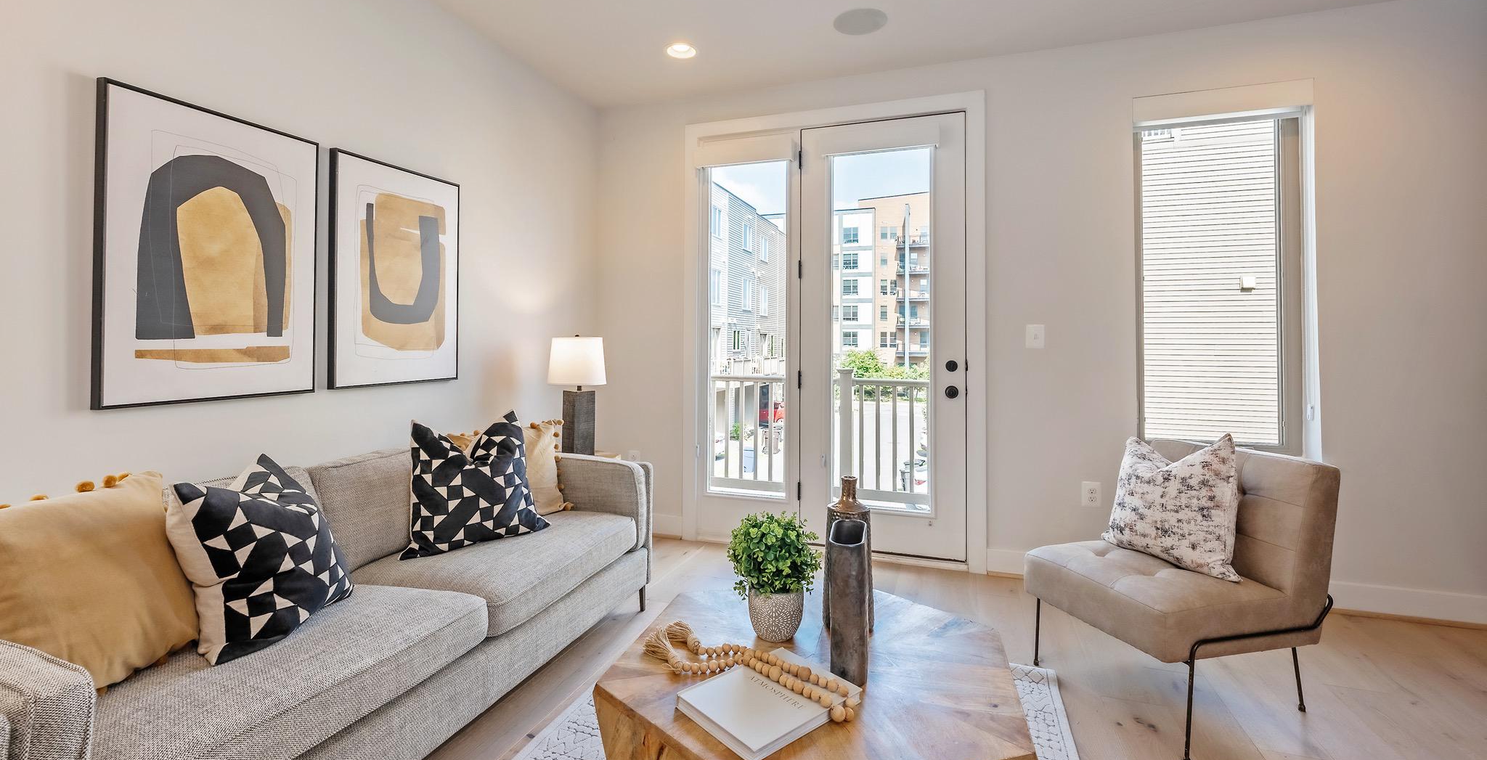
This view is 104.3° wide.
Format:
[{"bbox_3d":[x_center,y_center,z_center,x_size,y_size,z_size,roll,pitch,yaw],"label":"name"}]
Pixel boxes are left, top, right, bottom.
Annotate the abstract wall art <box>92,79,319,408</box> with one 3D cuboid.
[{"bbox_3d":[-1.680,-0.388,1.870,0.050,0.914,0.570,1,2,22],"label":"abstract wall art"}]

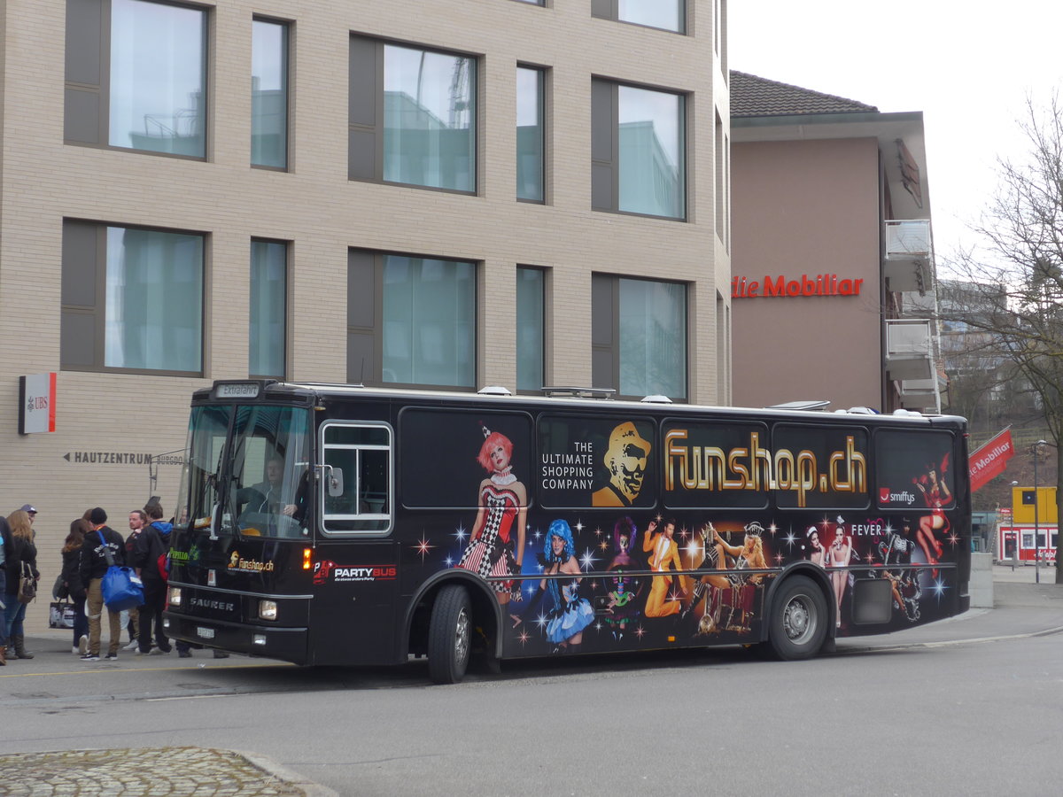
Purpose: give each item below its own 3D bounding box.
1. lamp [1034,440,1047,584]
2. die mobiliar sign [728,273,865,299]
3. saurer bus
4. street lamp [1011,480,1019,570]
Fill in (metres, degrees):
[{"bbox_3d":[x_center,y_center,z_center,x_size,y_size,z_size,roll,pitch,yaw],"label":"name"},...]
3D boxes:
[{"bbox_3d":[19.361,4.291,77.000,0.500,5.452,0.380,0,-5,6],"label":"lamp"},{"bbox_3d":[7.236,-3.069,55.500,3.720,0.620,0.150,-1,-5,11],"label":"die mobiliar sign"},{"bbox_3d":[0.926,1.585,24.422,11.350,3.120,2.400,3,-2,-42],"label":"saurer bus"},{"bbox_3d":[28.621,7.552,120.000,0.500,5.350,0.380,0,-5,6],"label":"street lamp"}]

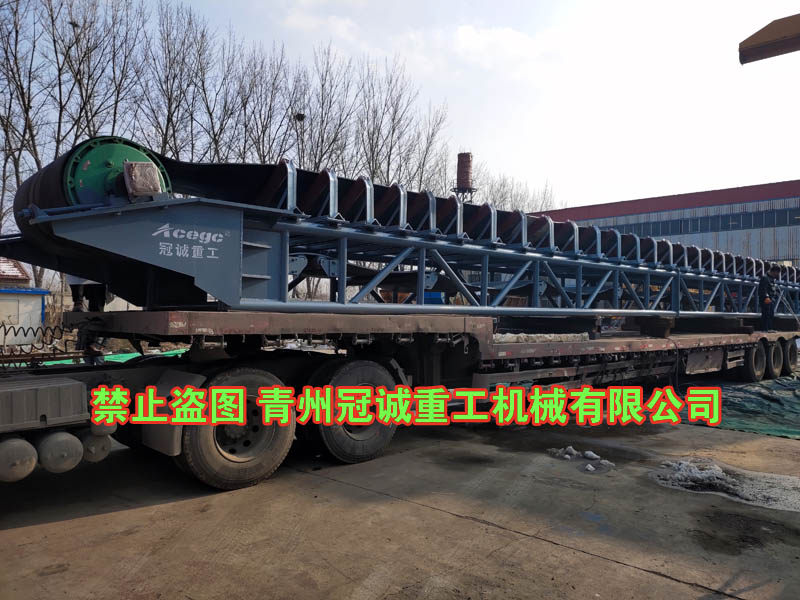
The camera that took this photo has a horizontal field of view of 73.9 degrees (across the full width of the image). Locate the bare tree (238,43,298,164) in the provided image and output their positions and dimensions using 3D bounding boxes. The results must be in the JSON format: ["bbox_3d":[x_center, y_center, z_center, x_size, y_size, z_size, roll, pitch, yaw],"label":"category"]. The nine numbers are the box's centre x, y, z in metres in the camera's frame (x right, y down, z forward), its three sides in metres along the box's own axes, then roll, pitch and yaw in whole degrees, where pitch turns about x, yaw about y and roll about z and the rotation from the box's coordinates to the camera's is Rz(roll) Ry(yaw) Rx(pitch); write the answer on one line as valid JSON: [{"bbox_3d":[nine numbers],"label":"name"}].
[{"bbox_3d":[-7.229,-5.975,29.000,3.500,16.100,3.500,1,-1,-12],"label":"bare tree"}]

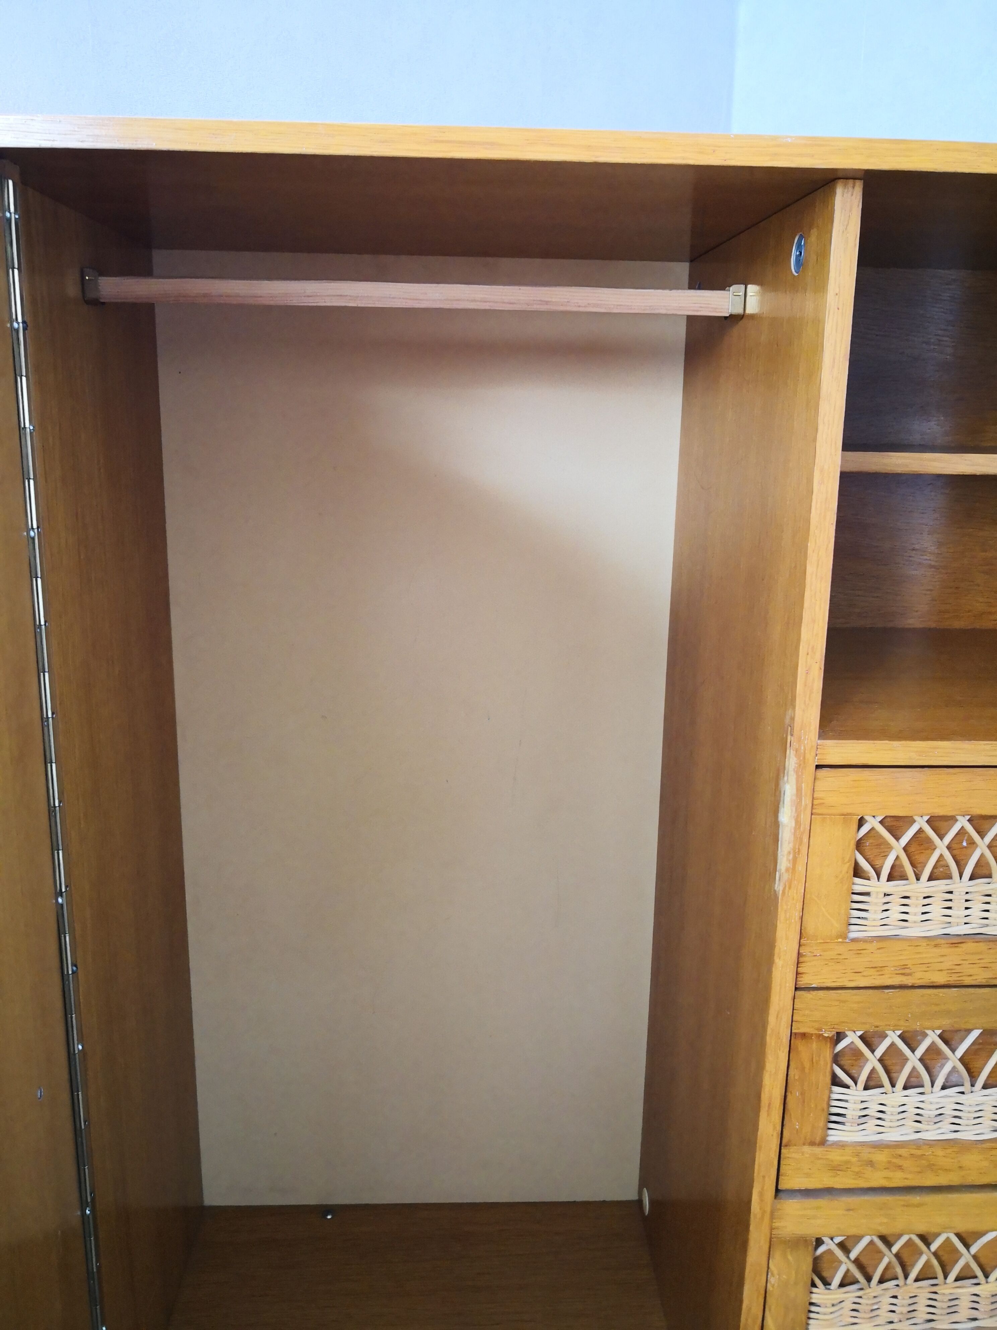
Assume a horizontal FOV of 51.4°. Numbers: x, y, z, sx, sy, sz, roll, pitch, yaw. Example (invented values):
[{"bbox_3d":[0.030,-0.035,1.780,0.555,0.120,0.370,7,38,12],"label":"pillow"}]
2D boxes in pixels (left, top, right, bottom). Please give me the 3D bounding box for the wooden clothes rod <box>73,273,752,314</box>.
[{"bbox_3d":[-0.058,-0.277,0.779,0.475,0.017,0.016,0,13,-3],"label":"wooden clothes rod"}]

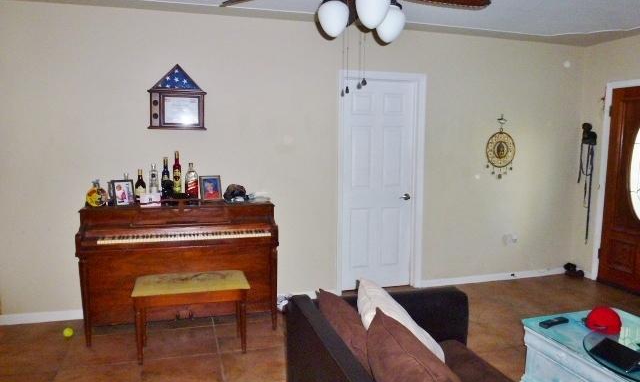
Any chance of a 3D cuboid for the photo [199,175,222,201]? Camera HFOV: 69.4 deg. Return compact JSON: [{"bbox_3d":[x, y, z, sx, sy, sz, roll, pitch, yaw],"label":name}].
[{"bbox_3d":[-0.910,-0.016,3.865,0.190,0.235,0.040,-2,-2,-15],"label":"photo"}]

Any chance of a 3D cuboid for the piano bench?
[{"bbox_3d":[-0.878,0.878,3.225,0.737,0.480,0.365,-2,7,-15],"label":"piano bench"}]

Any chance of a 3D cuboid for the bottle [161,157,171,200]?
[{"bbox_3d":[-1.228,-0.074,3.696,0.068,0.385,0.068,-2,7,-15],"label":"bottle"}]

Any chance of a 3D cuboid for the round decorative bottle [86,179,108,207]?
[{"bbox_3d":[-1.733,0.019,3.603,0.157,0.215,0.090,-1,6,-16],"label":"round decorative bottle"}]

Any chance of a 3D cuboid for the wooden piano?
[{"bbox_3d":[-1.073,0.595,3.657,1.420,0.940,0.600,-2,7,-15],"label":"wooden piano"}]

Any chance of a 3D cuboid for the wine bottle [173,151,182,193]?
[{"bbox_3d":[-1.144,-0.104,3.726,0.072,0.420,0.072,-2,7,-15],"label":"wine bottle"}]

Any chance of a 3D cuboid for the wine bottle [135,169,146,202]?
[{"bbox_3d":[-1.424,-0.028,3.678,0.083,0.295,0.083,-2,7,-15],"label":"wine bottle"}]

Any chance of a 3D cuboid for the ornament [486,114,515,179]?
[{"bbox_3d":[1.828,-0.442,4.670,0.320,0.650,0.030,-2,7,-15],"label":"ornament"}]

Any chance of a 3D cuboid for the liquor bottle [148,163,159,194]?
[{"bbox_3d":[-1.321,-0.050,3.683,0.070,0.340,0.070,-2,7,-15],"label":"liquor bottle"}]

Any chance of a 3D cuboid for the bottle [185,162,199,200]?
[{"bbox_3d":[-1.034,-0.057,3.742,0.105,0.343,0.100,-2,7,-15],"label":"bottle"}]

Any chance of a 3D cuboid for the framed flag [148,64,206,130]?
[{"bbox_3d":[-1.156,-0.763,3.770,0.452,0.520,0.085,-2,7,-15],"label":"framed flag"}]

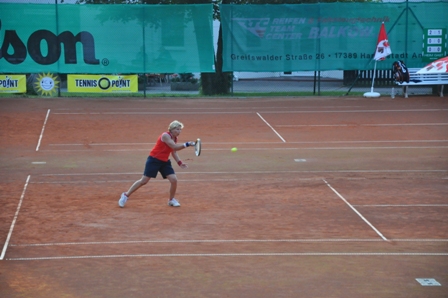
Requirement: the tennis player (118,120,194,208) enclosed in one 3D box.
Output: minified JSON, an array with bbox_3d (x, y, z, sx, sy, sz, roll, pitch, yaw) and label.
[{"bbox_3d":[-1.112,0.247,32.170,1.100,1.430,0.660,2,6,18],"label":"tennis player"}]

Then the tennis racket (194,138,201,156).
[{"bbox_3d":[-0.442,-0.045,31.720,0.035,0.270,0.685,5,6,-13],"label":"tennis racket"}]

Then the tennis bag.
[{"bbox_3d":[5.131,-2.234,56.500,0.460,0.620,0.340,-1,6,-4],"label":"tennis bag"}]

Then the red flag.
[{"bbox_3d":[4.621,-3.128,56.700,0.500,1.070,0.320,-1,6,-4],"label":"red flag"}]

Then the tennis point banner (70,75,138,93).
[{"bbox_3d":[-3.526,-1.900,56.800,2.050,0.510,0.020,-1,6,-4],"label":"tennis point banner"}]

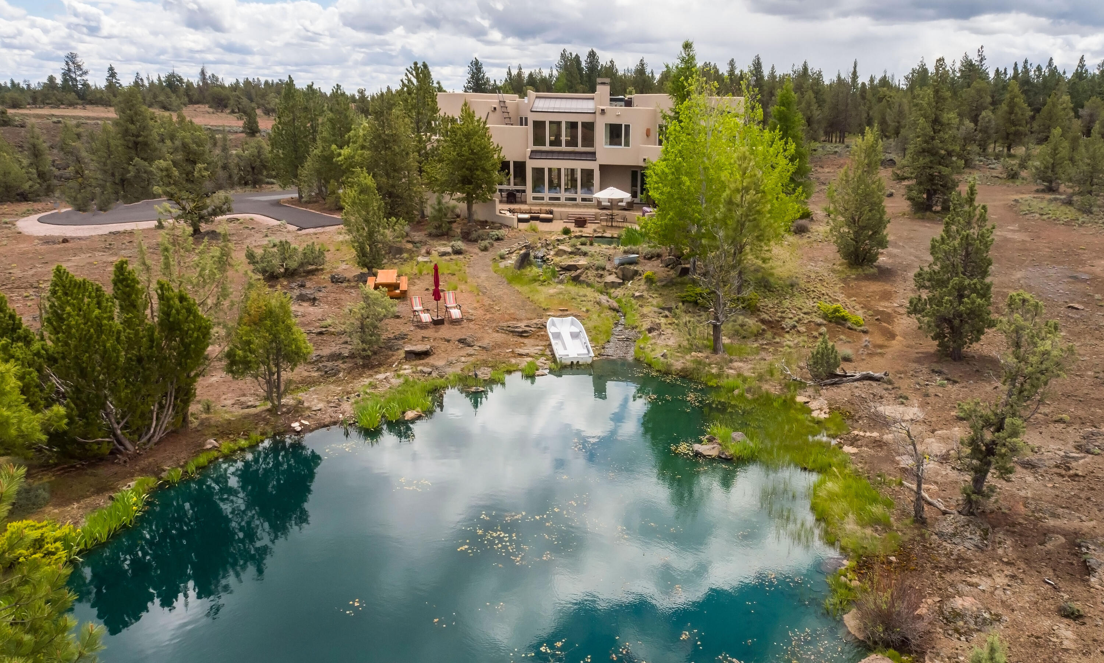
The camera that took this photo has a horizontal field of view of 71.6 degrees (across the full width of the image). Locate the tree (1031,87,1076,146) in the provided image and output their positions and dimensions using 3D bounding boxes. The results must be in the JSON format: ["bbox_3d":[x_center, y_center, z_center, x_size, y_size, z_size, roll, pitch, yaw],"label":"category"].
[{"bbox_3d":[62.155,-26.103,93.312,5.470,6.790,5.470,0,17,0],"label":"tree"}]

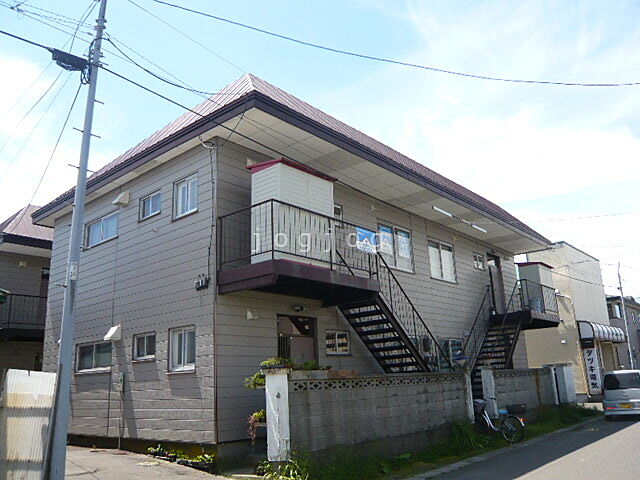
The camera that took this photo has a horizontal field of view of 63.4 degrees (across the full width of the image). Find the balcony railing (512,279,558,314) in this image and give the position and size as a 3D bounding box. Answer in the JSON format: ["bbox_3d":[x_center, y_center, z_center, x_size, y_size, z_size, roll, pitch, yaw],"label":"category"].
[{"bbox_3d":[8.636,2.328,20.323,0.420,1.140,3.450,-15,-19,39],"label":"balcony railing"}]

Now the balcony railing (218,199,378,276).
[{"bbox_3d":[-0.314,0.241,10.861,1.500,1.120,3.310,-15,-19,39],"label":"balcony railing"}]

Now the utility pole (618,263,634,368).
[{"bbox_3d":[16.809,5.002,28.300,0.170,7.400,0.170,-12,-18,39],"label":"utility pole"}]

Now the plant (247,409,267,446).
[{"bbox_3d":[-1.006,3.152,8.750,0.360,0.580,0.380,-15,-19,39],"label":"plant"}]

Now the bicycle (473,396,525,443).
[{"bbox_3d":[4.587,4.771,13.709,0.550,1.040,1.760,8,-18,-35],"label":"bicycle"}]

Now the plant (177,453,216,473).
[{"bbox_3d":[-2.252,4.030,9.405,0.980,0.280,0.240,-15,-19,39],"label":"plant"}]

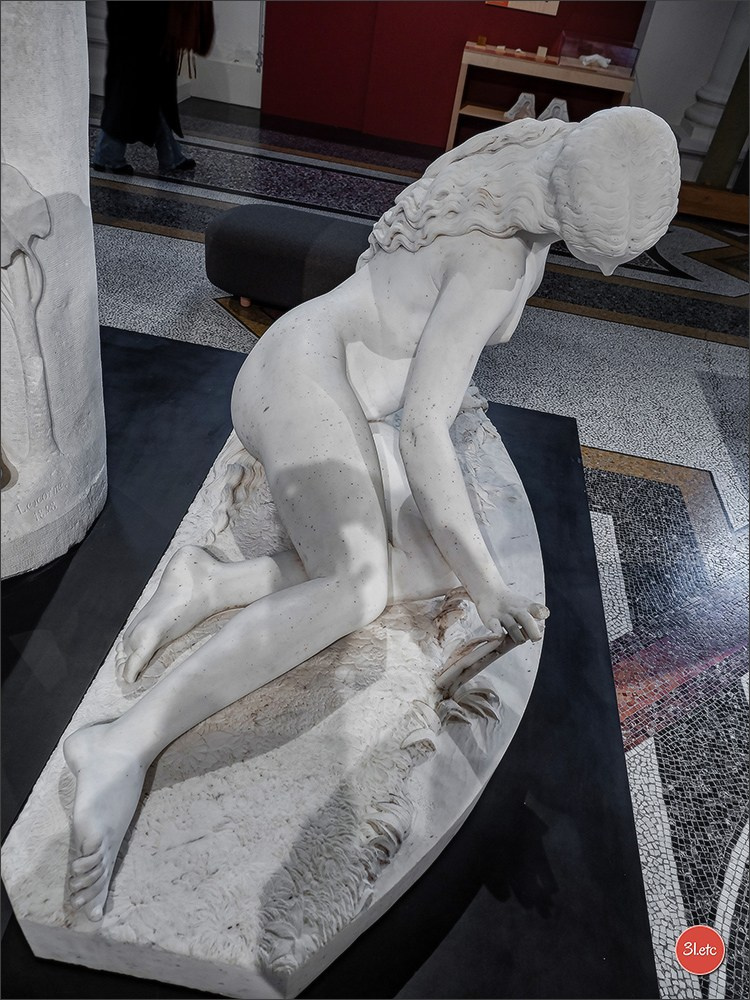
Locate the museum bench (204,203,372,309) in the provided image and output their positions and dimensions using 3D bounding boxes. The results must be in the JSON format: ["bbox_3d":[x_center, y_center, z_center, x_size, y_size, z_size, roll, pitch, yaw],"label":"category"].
[{"bbox_3d":[-0.195,-1.149,3.803,1.304,0.386,0.609,14,37,5],"label":"museum bench"}]

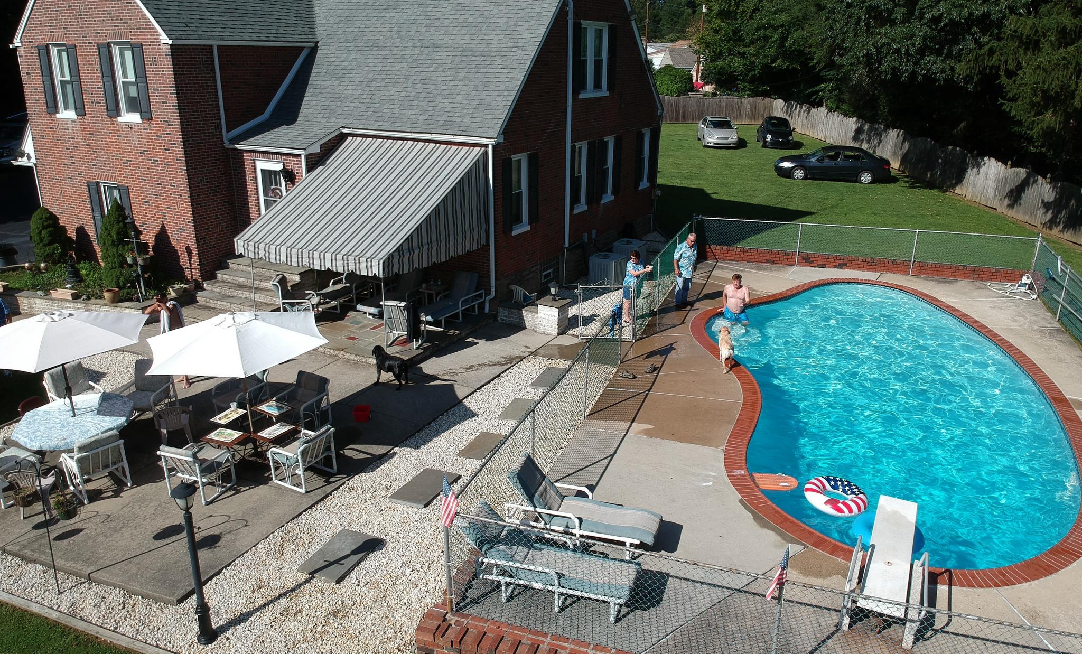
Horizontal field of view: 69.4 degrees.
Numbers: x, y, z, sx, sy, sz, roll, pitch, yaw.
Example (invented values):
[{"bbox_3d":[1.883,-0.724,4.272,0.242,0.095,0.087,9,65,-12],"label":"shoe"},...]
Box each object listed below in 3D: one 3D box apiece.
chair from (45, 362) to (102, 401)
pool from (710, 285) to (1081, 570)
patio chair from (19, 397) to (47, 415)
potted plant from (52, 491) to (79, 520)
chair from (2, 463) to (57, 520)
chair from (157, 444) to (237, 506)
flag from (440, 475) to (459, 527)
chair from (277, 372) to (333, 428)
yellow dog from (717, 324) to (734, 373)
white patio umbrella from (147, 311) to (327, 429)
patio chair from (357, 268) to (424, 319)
[{"bbox_3d":[-7.694,1.138,12.938,0.734,0.840,0.646,15,24,35],"label":"chair"},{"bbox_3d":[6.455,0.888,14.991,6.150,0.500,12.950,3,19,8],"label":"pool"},{"bbox_3d":[-7.082,1.428,11.269,0.560,0.820,0.560,11,21,28],"label":"patio chair"},{"bbox_3d":[-4.856,1.834,7.980,0.280,0.290,0.280,1,18,0],"label":"potted plant"},{"bbox_3d":[-6.666,2.074,10.394,0.570,0.780,0.570,-2,20,-8],"label":"chair"},{"bbox_3d":[-4.531,1.825,10.306,0.670,0.750,0.690,7,19,18],"label":"chair"},{"bbox_3d":[-0.908,1.736,7.770,0.200,0.600,0.120,-1,18,-6],"label":"flag"},{"bbox_3d":[-3.906,1.242,12.833,0.646,0.780,0.714,10,22,26],"label":"chair"},{"bbox_3d":[3.477,0.363,14.815,0.300,0.680,0.930,2,19,4],"label":"yellow dog"},{"bbox_3d":[-4.039,0.854,10.855,2.550,2.200,2.450,-2,19,-5],"label":"white patio umbrella"},{"bbox_3d":[-3.343,-0.675,17.655,0.690,0.930,1.800,10,22,26],"label":"patio chair"}]

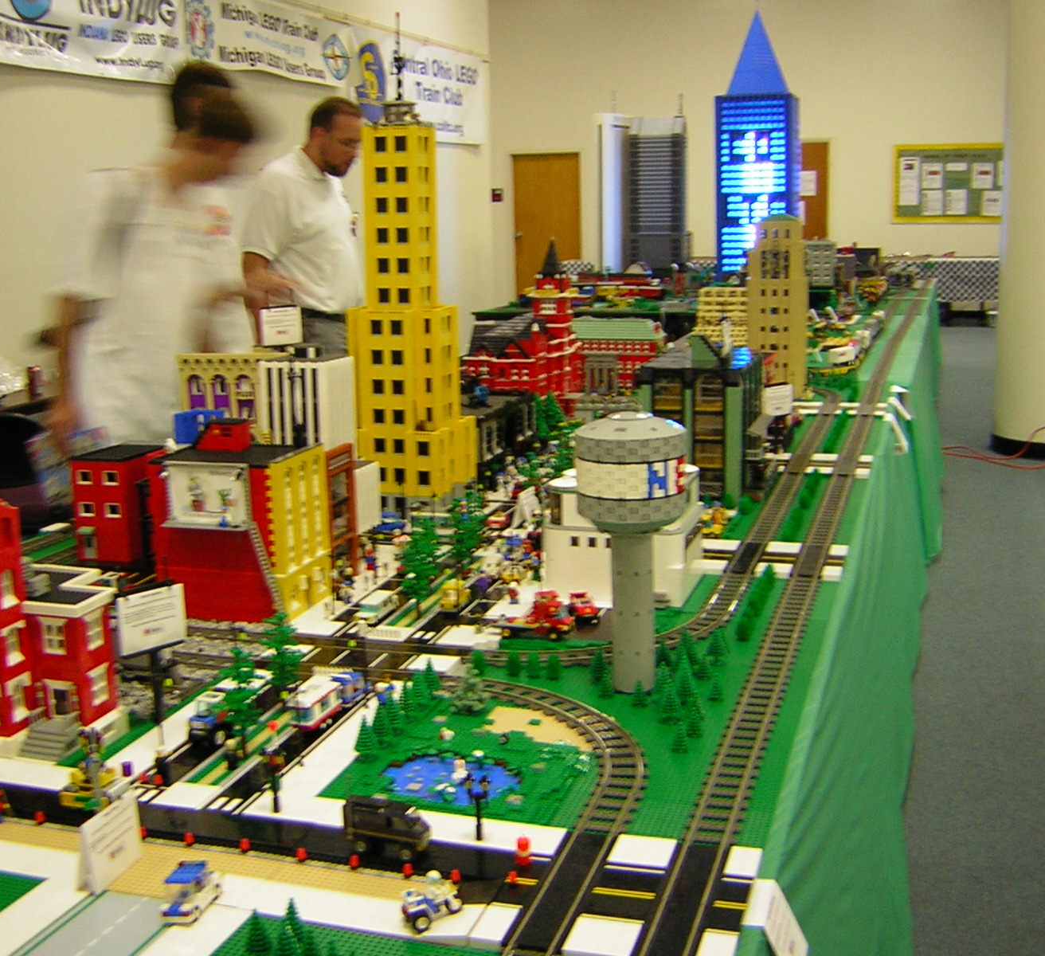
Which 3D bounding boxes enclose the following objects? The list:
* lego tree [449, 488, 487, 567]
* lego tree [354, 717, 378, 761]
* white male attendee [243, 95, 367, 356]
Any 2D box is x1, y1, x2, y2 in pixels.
[{"bbox_3d":[-0.115,0.110,2.606,0.070,0.172,0.070,2,12,17],"label":"lego tree"},{"bbox_3d":[-0.217,0.354,1.815,0.034,0.064,0.034,-2,11,0],"label":"lego tree"},{"bbox_3d":[-0.655,-0.283,4.267,0.400,1.819,0.520,0,11,7],"label":"white male attendee"}]

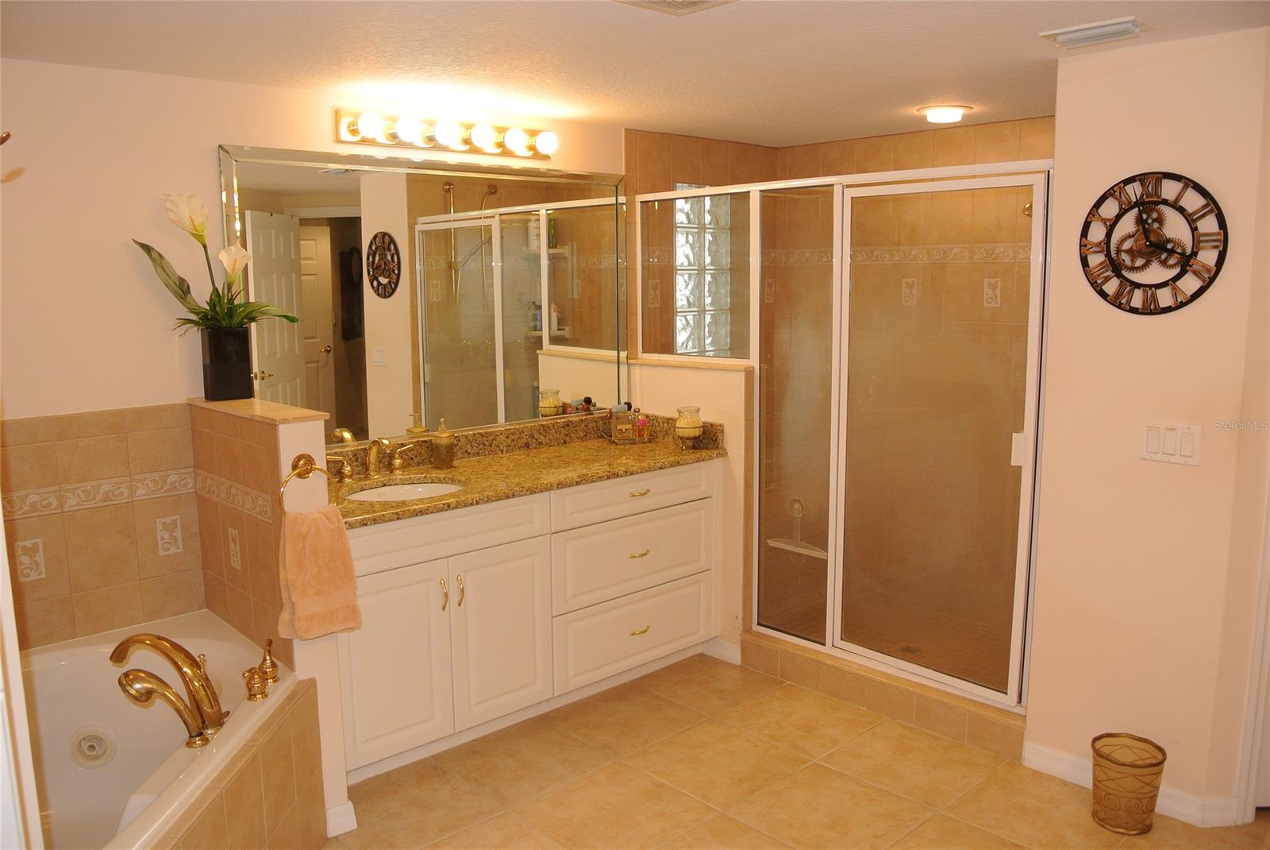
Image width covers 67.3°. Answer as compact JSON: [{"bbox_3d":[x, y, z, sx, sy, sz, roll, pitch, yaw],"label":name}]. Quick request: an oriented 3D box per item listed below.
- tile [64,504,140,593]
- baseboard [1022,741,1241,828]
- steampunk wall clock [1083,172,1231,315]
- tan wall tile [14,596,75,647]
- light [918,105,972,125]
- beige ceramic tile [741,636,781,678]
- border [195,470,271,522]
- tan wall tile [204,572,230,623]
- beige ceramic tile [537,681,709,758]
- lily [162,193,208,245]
[{"bbox_3d":[-1.638,0.375,2.935,0.195,0.251,0.010,-8,10,-42],"label":"tile"},{"bbox_3d":[1.596,1.151,3.101,0.621,0.090,0.104,8,12,44],"label":"baseboard"},{"bbox_3d":[1.527,-0.536,2.823,0.405,0.410,0.030,8,12,44],"label":"steampunk wall clock"},{"bbox_3d":[-1.779,0.588,2.830,0.197,0.137,0.010,-8,10,-42],"label":"tan wall tile"},{"bbox_3d":[1.192,-1.179,3.662,0.200,0.060,0.200,-1,8,0],"label":"light"},{"bbox_3d":[0.516,0.954,3.905,0.012,0.122,0.200,-8,11,-42],"label":"beige ceramic tile"},{"bbox_3d":[-1.214,0.210,2.877,0.010,0.078,0.620,-8,10,-42],"label":"border"},{"bbox_3d":[-1.355,0.553,3.079,0.010,0.138,0.197,-7,10,-43],"label":"tan wall tile"},{"bbox_3d":[-0.037,1.093,3.544,0.456,0.010,0.456,-7,10,-43],"label":"beige ceramic tile"},{"bbox_3d":[-1.415,-0.646,2.999,0.130,0.165,0.110,-8,12,-40],"label":"lily"}]

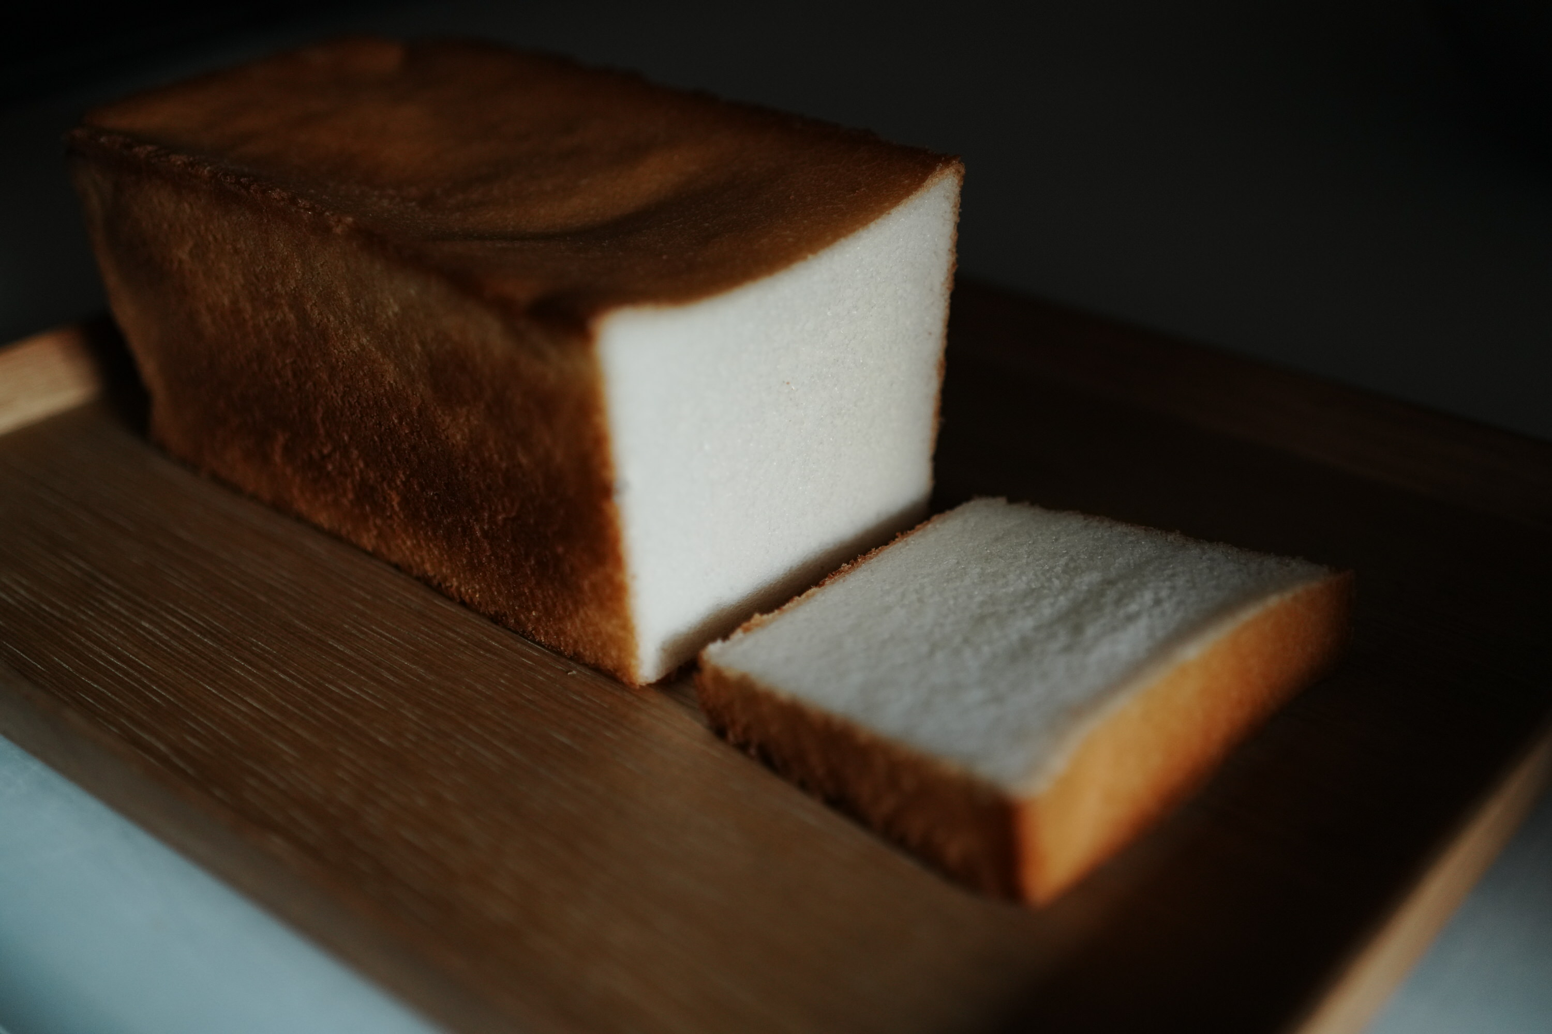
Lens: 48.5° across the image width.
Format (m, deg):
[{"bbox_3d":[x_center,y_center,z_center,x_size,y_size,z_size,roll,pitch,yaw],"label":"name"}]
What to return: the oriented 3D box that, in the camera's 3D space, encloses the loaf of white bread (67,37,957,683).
[{"bbox_3d":[-0.074,-0.052,0.454,0.232,0.092,0.110,20,36,41],"label":"loaf of white bread"}]

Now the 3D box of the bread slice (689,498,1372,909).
[{"bbox_3d":[0.050,0.028,0.350,0.090,0.023,0.105,19,35,40],"label":"bread slice"}]

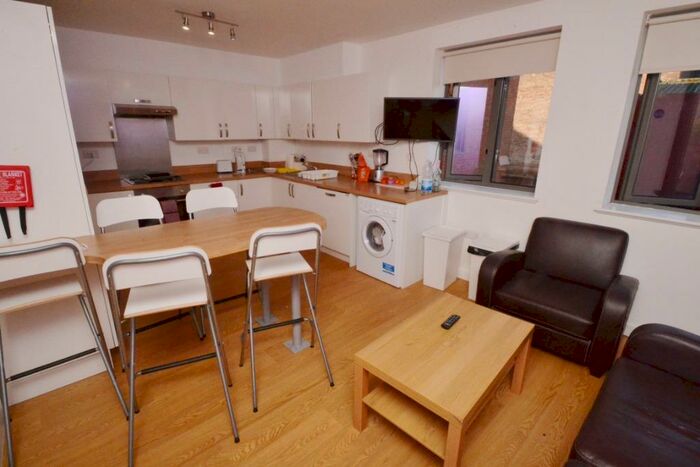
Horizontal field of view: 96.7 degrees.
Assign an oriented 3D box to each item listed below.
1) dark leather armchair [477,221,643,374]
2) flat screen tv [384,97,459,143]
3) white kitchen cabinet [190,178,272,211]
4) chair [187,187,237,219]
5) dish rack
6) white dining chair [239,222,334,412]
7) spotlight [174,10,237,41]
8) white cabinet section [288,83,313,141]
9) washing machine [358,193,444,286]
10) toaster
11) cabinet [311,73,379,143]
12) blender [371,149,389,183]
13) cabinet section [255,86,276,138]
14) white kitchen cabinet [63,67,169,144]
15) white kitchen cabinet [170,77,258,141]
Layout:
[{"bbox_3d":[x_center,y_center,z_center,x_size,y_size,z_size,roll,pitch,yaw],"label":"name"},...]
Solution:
[{"bbox_3d":[1.590,0.376,2.427,0.880,0.850,0.700,17,24,42],"label":"dark leather armchair"},{"bbox_3d":[0.696,-1.128,3.093,0.730,0.410,0.060,1,17,1],"label":"flat screen tv"},{"bbox_3d":[-1.743,-0.371,4.504,1.060,0.850,0.600,-14,23,-39],"label":"white kitchen cabinet"},{"bbox_3d":[-0.993,0.197,2.439,0.480,1.020,0.480,-12,21,-35],"label":"chair"},{"bbox_3d":[-0.437,-0.817,4.279,0.380,0.120,0.430,17,24,42],"label":"dish rack"},{"bbox_3d":[-0.388,0.404,1.802,0.480,1.020,0.480,-7,19,-24],"label":"white dining chair"},{"bbox_3d":[-1.256,-1.858,2.764,0.550,0.180,0.100,-14,23,-39],"label":"spotlight"},{"bbox_3d":[-0.564,-1.664,4.366,0.510,0.720,0.320,17,23,41],"label":"white cabinet section"},{"bbox_3d":[0.508,0.019,3.349,0.580,0.840,0.600,-14,23,-39],"label":"washing machine"},{"bbox_3d":[-1.851,-0.981,4.581,0.215,0.180,0.165,-13,22,-37],"label":"toaster"},{"bbox_3d":[-0.008,-1.473,3.726,0.340,0.720,1.050,-14,23,-39],"label":"cabinet"},{"bbox_3d":[0.344,-0.778,3.633,0.170,0.390,0.160,5,18,14],"label":"blender"},{"bbox_3d":[-1.330,-1.762,4.641,0.320,0.720,0.324,17,23,41],"label":"cabinet section"},{"bbox_3d":[-2.669,-1.447,3.610,0.330,0.720,1.030,17,24,42],"label":"white kitchen cabinet"},{"bbox_3d":[-1.859,-1.630,4.185,1.060,0.720,0.340,-14,23,-39],"label":"white kitchen cabinet"}]

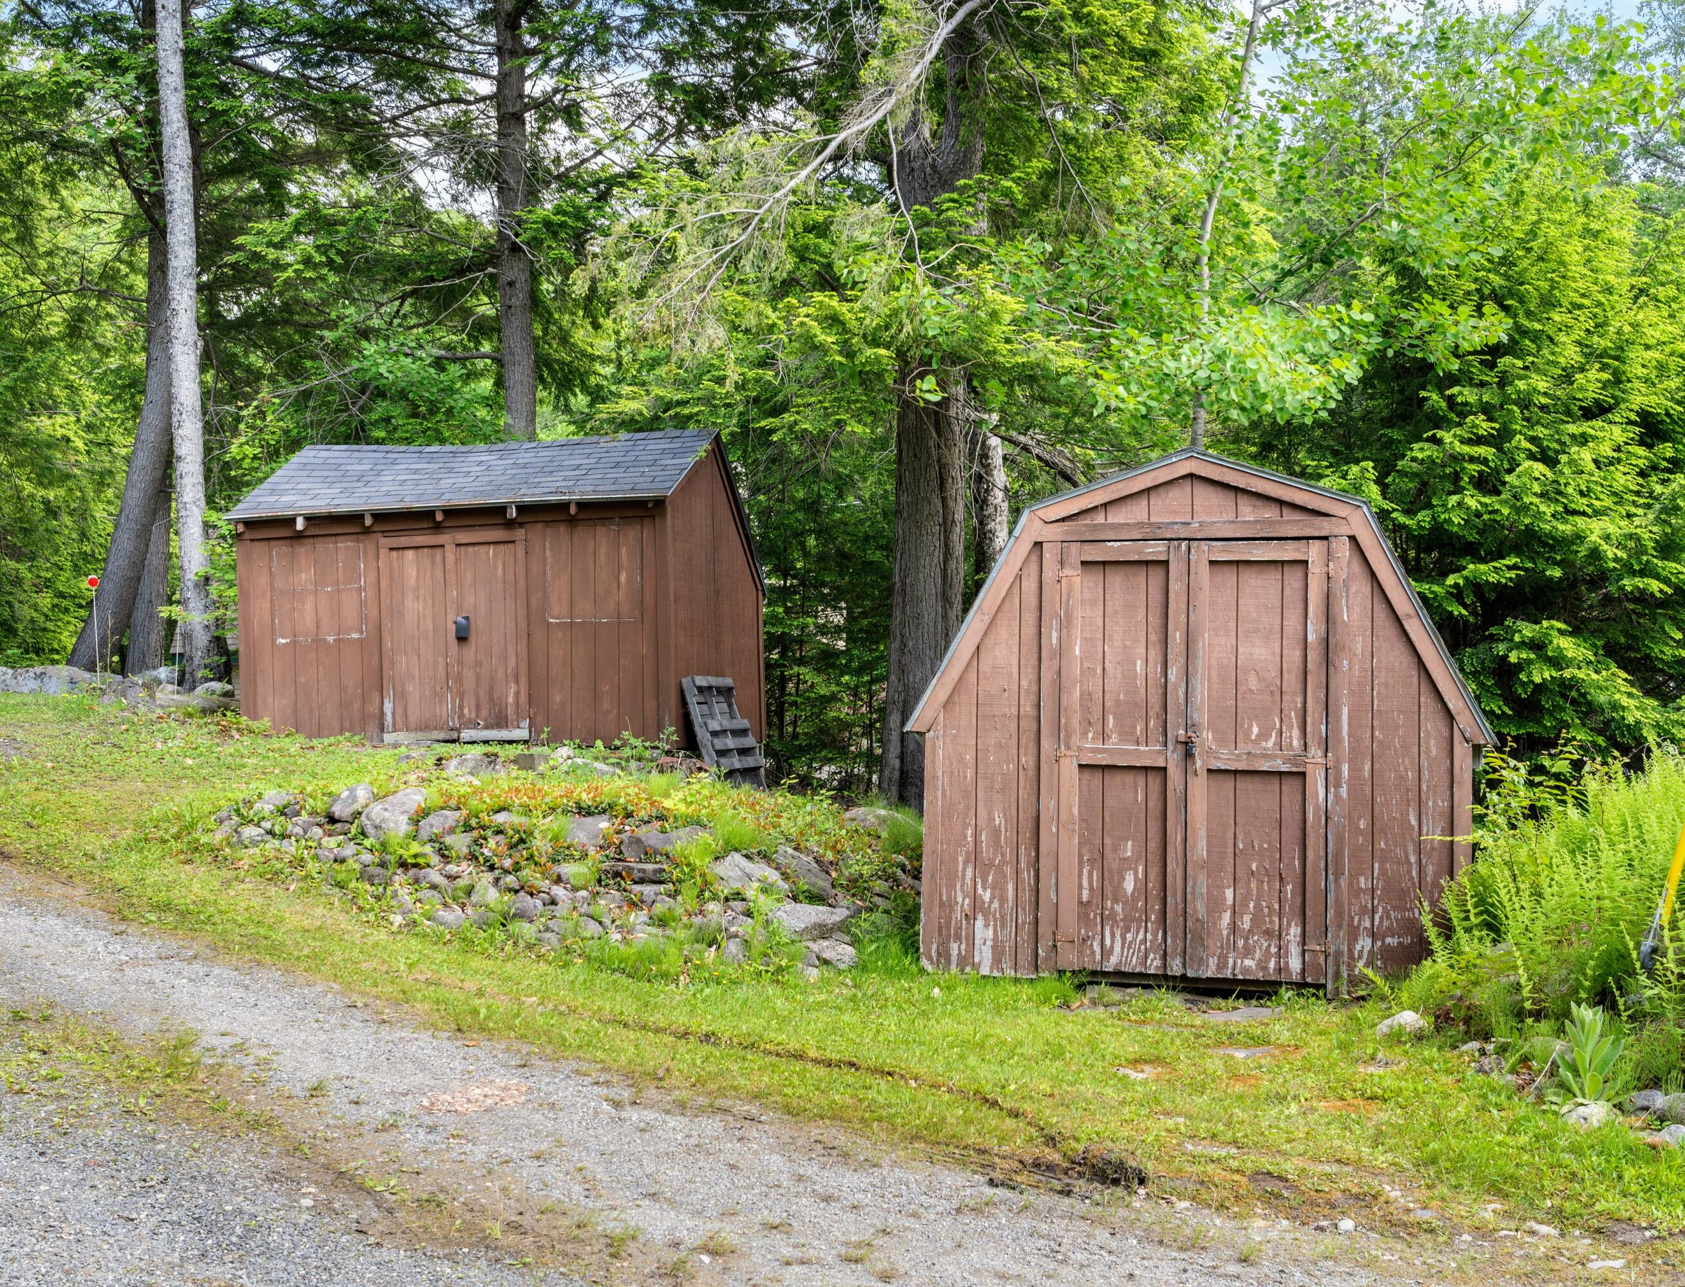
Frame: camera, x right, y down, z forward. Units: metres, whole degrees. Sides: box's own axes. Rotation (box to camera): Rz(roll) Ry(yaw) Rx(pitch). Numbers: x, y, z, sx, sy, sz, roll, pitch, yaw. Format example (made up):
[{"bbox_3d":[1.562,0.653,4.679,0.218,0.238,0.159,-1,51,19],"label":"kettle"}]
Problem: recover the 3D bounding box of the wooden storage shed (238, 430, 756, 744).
[{"bbox_3d":[-2.925,-0.490,15.550,3.900,2.670,2.700,0,0,14],"label":"wooden storage shed"}]

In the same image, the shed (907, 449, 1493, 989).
[{"bbox_3d":[2.027,0.398,9.627,2.727,2.533,2.950,0,-2,17],"label":"shed"}]

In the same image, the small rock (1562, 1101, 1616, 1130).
[{"bbox_3d":[2.577,1.633,6.114,0.190,0.110,0.150,0,-2,23],"label":"small rock"}]

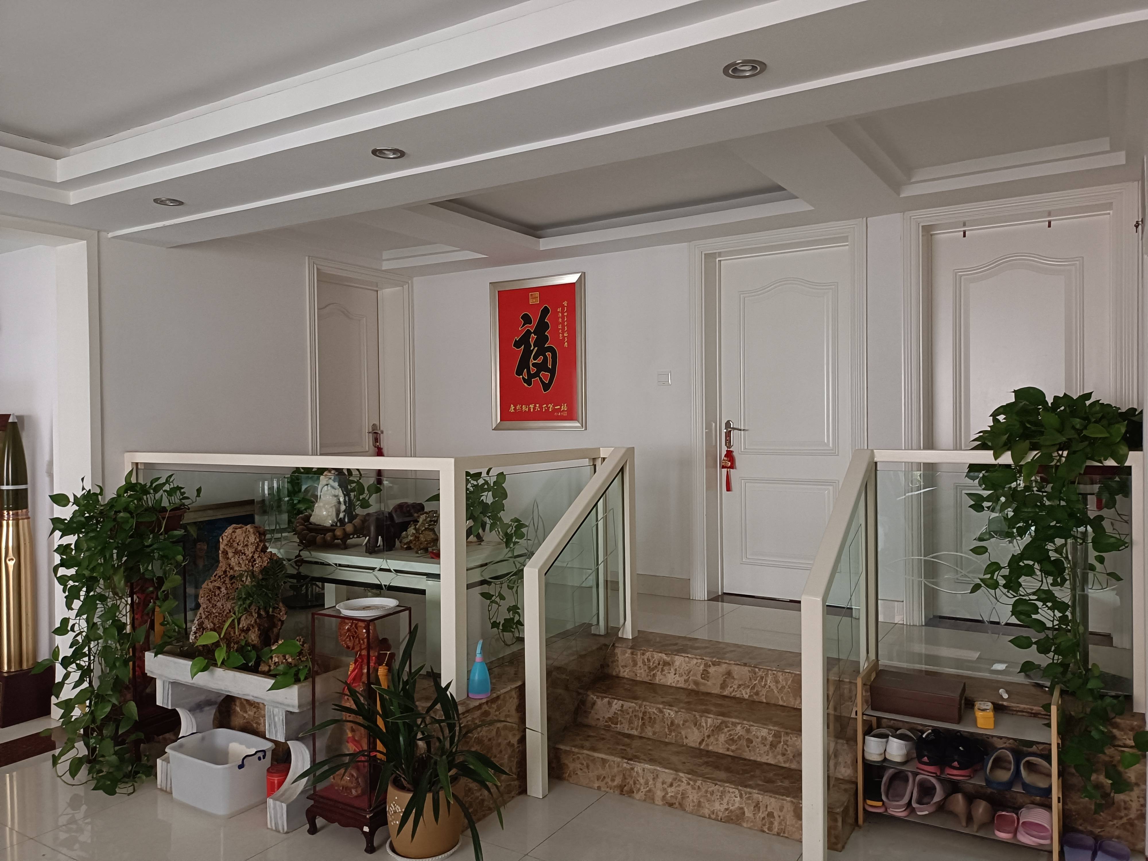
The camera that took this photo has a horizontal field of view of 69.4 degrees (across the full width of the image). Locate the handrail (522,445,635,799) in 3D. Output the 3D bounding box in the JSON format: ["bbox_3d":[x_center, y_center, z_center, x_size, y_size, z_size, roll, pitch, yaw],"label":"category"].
[{"bbox_3d":[0.053,0.758,3.589,0.076,1.345,0.815,0,1,32],"label":"handrail"}]

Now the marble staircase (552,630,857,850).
[{"bbox_3d":[0.595,1.200,3.417,1.170,0.453,0.745,0,1,32],"label":"marble staircase"}]

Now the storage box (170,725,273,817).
[{"bbox_3d":[-1.393,1.347,3.271,0.365,0.206,0.267,0,1,32],"label":"storage box"}]

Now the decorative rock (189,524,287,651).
[{"bbox_3d":[-1.345,0.654,3.330,0.420,0.560,0.245,0,1,32],"label":"decorative rock"}]

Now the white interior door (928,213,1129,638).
[{"bbox_3d":[2.176,-0.027,4.057,0.770,1.956,0.048,0,1,32],"label":"white interior door"}]

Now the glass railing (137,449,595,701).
[{"bbox_3d":[-1.008,0.540,4.037,2.100,0.889,1.175,0,1,32],"label":"glass railing"}]

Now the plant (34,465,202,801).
[{"bbox_3d":[-1.984,0.813,3.636,0.590,1.240,0.510,0,1,32],"label":"plant"}]

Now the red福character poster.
[{"bbox_3d":[-0.230,-0.479,5.212,0.715,0.955,0.036,0,1,32],"label":"red福character poster"}]

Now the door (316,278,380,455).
[{"bbox_3d":[-1.588,-0.001,5.524,0.048,1.953,0.775,0,1,32],"label":"door"}]

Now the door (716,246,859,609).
[{"bbox_3d":[1.209,-0.024,4.663,0.793,1.953,0.048,0,1,32],"label":"door"}]

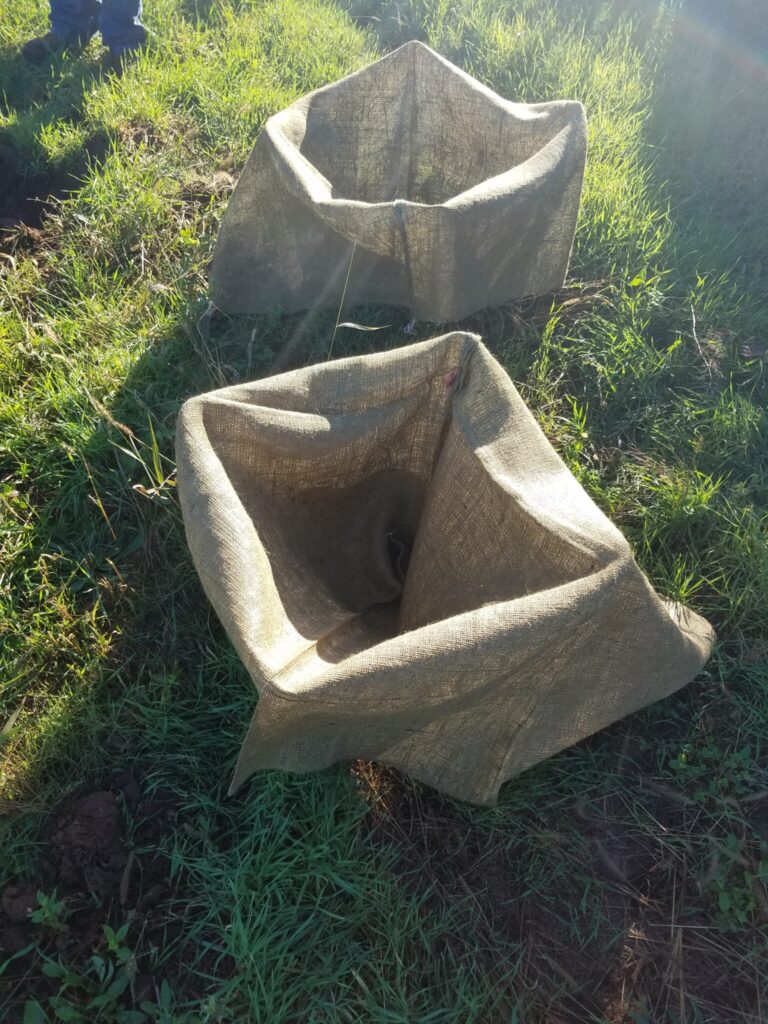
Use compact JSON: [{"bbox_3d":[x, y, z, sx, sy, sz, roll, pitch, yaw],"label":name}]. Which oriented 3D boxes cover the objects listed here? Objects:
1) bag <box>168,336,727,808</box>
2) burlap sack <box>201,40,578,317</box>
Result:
[{"bbox_3d":[0.070,0.065,1.176,0.700,0.320,0.620,-15,50,-13],"label":"bag"},{"bbox_3d":[0.019,-0.860,1.972,0.860,0.380,0.730,-4,48,-3],"label":"burlap sack"}]

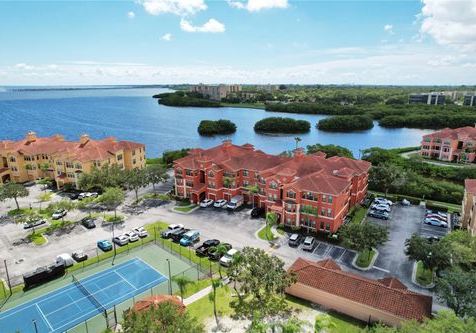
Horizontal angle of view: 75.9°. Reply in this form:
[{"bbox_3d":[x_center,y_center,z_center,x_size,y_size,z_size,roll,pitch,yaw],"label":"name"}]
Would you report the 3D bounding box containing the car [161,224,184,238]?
[{"bbox_3d":[-15.192,15.122,71.049,2.000,1.850,5.600,14,20,42],"label":"car"}]

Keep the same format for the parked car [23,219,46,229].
[{"bbox_3d":[-49.523,14.038,74.587,4.800,1.500,1.850,-14,20,-43],"label":"parked car"}]

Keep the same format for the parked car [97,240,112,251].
[{"bbox_3d":[-29.019,17.167,66.574,4.100,1.480,1.800,13,20,40],"label":"parked car"}]

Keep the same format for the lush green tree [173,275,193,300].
[{"bbox_3d":[-8.452,19.394,47.215,3.200,5.300,3.200,0,15,0],"label":"lush green tree"}]

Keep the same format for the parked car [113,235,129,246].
[{"bbox_3d":[-25.919,16.263,67.481,4.600,1.450,1.820,14,20,42],"label":"parked car"}]

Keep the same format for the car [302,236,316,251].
[{"bbox_3d":[15.902,16.406,66.350,1.850,1.670,4.400,9,17,30],"label":"car"}]

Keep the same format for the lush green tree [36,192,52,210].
[{"bbox_3d":[-55.378,9.936,86.191,4.500,5.400,4.200,0,15,0],"label":"lush green tree"}]

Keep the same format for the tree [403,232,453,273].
[{"bbox_3d":[34.391,16.425,55.300,7.600,7.400,7.600,0,15,0],"label":"tree"}]

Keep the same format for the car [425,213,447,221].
[{"bbox_3d":[51.492,13.133,79.423,4.700,1.500,1.850,8,17,29],"label":"car"}]

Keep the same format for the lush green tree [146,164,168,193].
[{"bbox_3d":[-25.106,4.714,95.113,6.800,9.100,6.800,0,15,0],"label":"lush green tree"}]

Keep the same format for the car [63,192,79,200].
[{"bbox_3d":[-49.381,8.814,95.133,1.850,1.500,4.600,5,15,16],"label":"car"}]

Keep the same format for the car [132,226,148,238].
[{"bbox_3d":[-23.275,14.956,72.093,1.820,1.450,4.550,-13,20,-41],"label":"car"}]

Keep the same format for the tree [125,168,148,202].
[{"bbox_3d":[-29.921,5.934,89.677,7.100,9.900,7.100,0,15,0],"label":"tree"}]

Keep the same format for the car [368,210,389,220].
[{"bbox_3d":[37.860,13.082,81.974,4.600,1.480,1.850,9,17,31],"label":"car"}]

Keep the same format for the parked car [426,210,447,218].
[{"bbox_3d":[53.511,12.944,82.416,4.700,1.520,1.850,9,17,31],"label":"parked car"}]

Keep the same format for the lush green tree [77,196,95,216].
[{"bbox_3d":[-40.301,10.893,82.194,4.400,5.600,4.200,0,15,0],"label":"lush green tree"}]

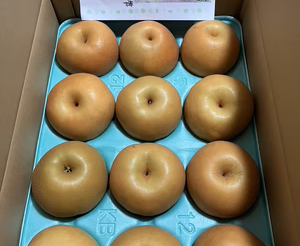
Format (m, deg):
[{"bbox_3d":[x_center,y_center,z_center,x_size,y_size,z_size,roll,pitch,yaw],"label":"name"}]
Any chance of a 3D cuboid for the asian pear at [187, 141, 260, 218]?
[{"bbox_3d":[0.091,0.069,0.403,0.092,0.080,0.092,0,64,0],"label":"asian pear"}]

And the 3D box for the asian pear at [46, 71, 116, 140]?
[{"bbox_3d":[-0.099,-0.022,0.463,0.097,0.083,0.097,0,63,0],"label":"asian pear"}]

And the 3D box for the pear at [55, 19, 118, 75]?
[{"bbox_3d":[-0.099,-0.118,0.513,0.093,0.079,0.093,0,63,0],"label":"pear"}]

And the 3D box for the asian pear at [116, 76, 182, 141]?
[{"bbox_3d":[-0.001,-0.021,0.467,0.096,0.080,0.096,1,70,-1],"label":"asian pear"}]

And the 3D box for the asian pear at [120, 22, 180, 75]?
[{"bbox_3d":[-0.001,-0.116,0.512,0.092,0.078,0.092,0,63,0],"label":"asian pear"}]

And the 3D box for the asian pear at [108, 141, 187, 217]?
[{"bbox_3d":[-0.003,0.069,0.403,0.092,0.080,0.092,0,64,0],"label":"asian pear"}]

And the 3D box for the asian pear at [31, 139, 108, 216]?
[{"bbox_3d":[-0.101,0.071,0.415,0.096,0.082,0.096,0,63,0],"label":"asian pear"}]

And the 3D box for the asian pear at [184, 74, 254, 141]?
[{"bbox_3d":[0.095,-0.021,0.448,0.094,0.082,0.094,0,64,0],"label":"asian pear"}]

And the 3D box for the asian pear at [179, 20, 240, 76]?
[{"bbox_3d":[0.095,-0.118,0.512,0.094,0.080,0.094,0,63,0],"label":"asian pear"}]

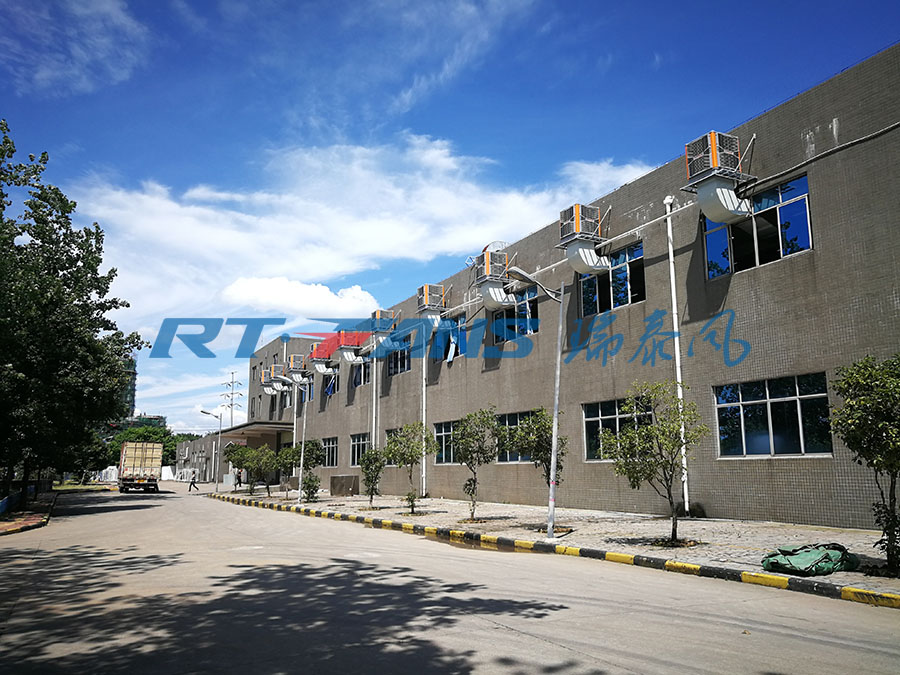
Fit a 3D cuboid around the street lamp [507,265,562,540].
[{"bbox_3d":[1.822,1.400,15.793,1.628,5.958,0.320,11,-15,-26],"label":"street lamp"}]

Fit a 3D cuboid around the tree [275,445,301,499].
[{"bbox_3d":[-8.478,7.088,37.121,1.292,2.924,1.292,6,-12,-27],"label":"tree"}]

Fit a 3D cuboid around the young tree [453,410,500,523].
[{"bbox_3d":[0.797,3.660,20.234,1.333,3.106,1.266,0,-11,2],"label":"young tree"}]

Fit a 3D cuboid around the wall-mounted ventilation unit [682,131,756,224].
[{"bbox_3d":[7.932,-4.500,20.675,1.877,2.394,1.292,6,-12,-27],"label":"wall-mounted ventilation unit"}]

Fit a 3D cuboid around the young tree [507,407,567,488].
[{"bbox_3d":[2.166,3.238,17.430,1.469,2.992,1.469,0,-11,0],"label":"young tree"}]

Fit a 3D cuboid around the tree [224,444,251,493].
[{"bbox_3d":[-15.256,9.487,50.398,1.768,3.264,1.768,6,-12,-27],"label":"tree"}]

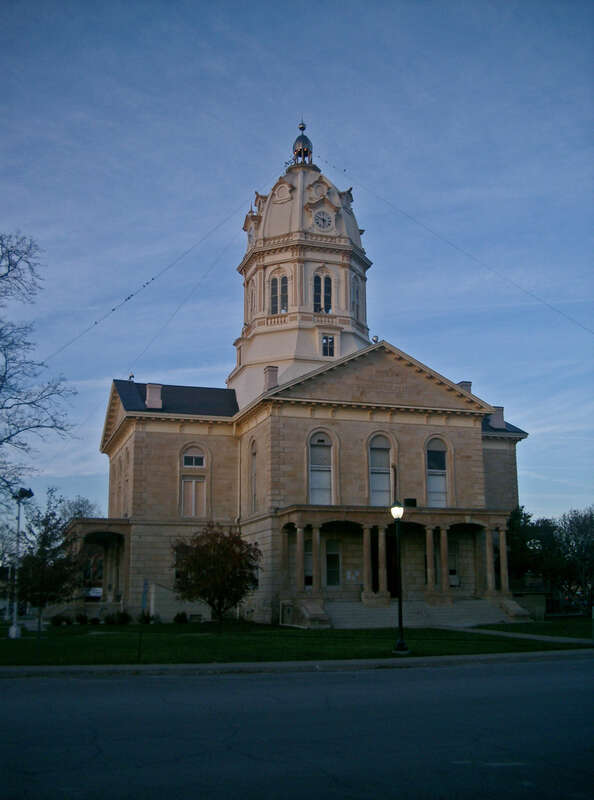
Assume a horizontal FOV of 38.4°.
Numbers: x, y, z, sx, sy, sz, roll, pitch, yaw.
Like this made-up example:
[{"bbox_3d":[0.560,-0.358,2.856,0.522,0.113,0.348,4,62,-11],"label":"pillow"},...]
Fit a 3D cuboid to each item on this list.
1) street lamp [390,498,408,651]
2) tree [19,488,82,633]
[{"bbox_3d":[2.920,5.038,24.520,0.450,4.284,0.450,0,-12,0],"label":"street lamp"},{"bbox_3d":[-10.393,6.791,36.050,2.800,6.067,2.800,4,-13,-18],"label":"tree"}]

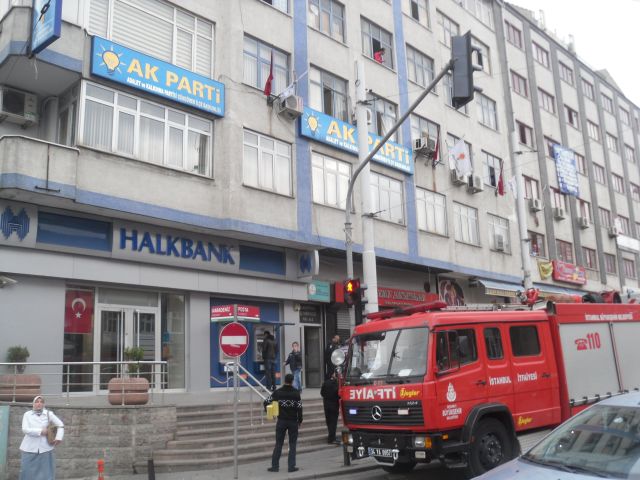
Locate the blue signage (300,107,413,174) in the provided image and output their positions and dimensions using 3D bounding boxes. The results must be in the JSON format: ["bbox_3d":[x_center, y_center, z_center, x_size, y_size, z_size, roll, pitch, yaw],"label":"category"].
[{"bbox_3d":[1.464,-3.369,22.311,0.160,0.930,6.147,-13,-17,41],"label":"blue signage"}]

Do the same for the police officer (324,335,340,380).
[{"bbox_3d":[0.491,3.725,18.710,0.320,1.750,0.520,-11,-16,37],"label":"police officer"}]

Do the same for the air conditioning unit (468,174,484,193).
[{"bbox_3d":[6.968,-2.530,27.951,0.320,0.580,0.820,-14,-17,42],"label":"air conditioning unit"}]

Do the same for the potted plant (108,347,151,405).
[{"bbox_3d":[-3.811,2.703,12.511,0.680,1.120,0.760,-14,-17,42],"label":"potted plant"}]

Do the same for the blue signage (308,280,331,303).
[{"bbox_3d":[-0.016,1.650,20.062,0.150,0.660,0.970,-13,-17,43],"label":"blue signage"}]

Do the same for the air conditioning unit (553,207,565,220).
[{"bbox_3d":[12.602,-1.377,33.034,0.300,0.520,0.780,-13,-17,43],"label":"air conditioning unit"}]

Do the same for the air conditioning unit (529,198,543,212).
[{"bbox_3d":[11.012,-1.763,32.121,0.300,0.560,0.800,-14,-17,42],"label":"air conditioning unit"}]

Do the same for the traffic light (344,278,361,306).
[{"bbox_3d":[0.673,1.087,13.020,0.260,0.560,0.220,-9,-14,28],"label":"traffic light"}]

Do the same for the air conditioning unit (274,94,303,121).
[{"bbox_3d":[-0.889,-4.123,19.473,0.310,0.530,0.790,-14,-17,42],"label":"air conditioning unit"}]

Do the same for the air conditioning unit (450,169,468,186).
[{"bbox_3d":[5.815,-2.621,26.148,0.300,0.530,0.780,-13,-17,43],"label":"air conditioning unit"}]

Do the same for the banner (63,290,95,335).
[{"bbox_3d":[-5.760,1.732,15.056,0.030,1.030,0.700,-13,-17,43],"label":"banner"}]

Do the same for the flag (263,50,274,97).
[{"bbox_3d":[-1.554,-5.008,18.964,0.250,1.300,0.320,-13,-17,43],"label":"flag"}]

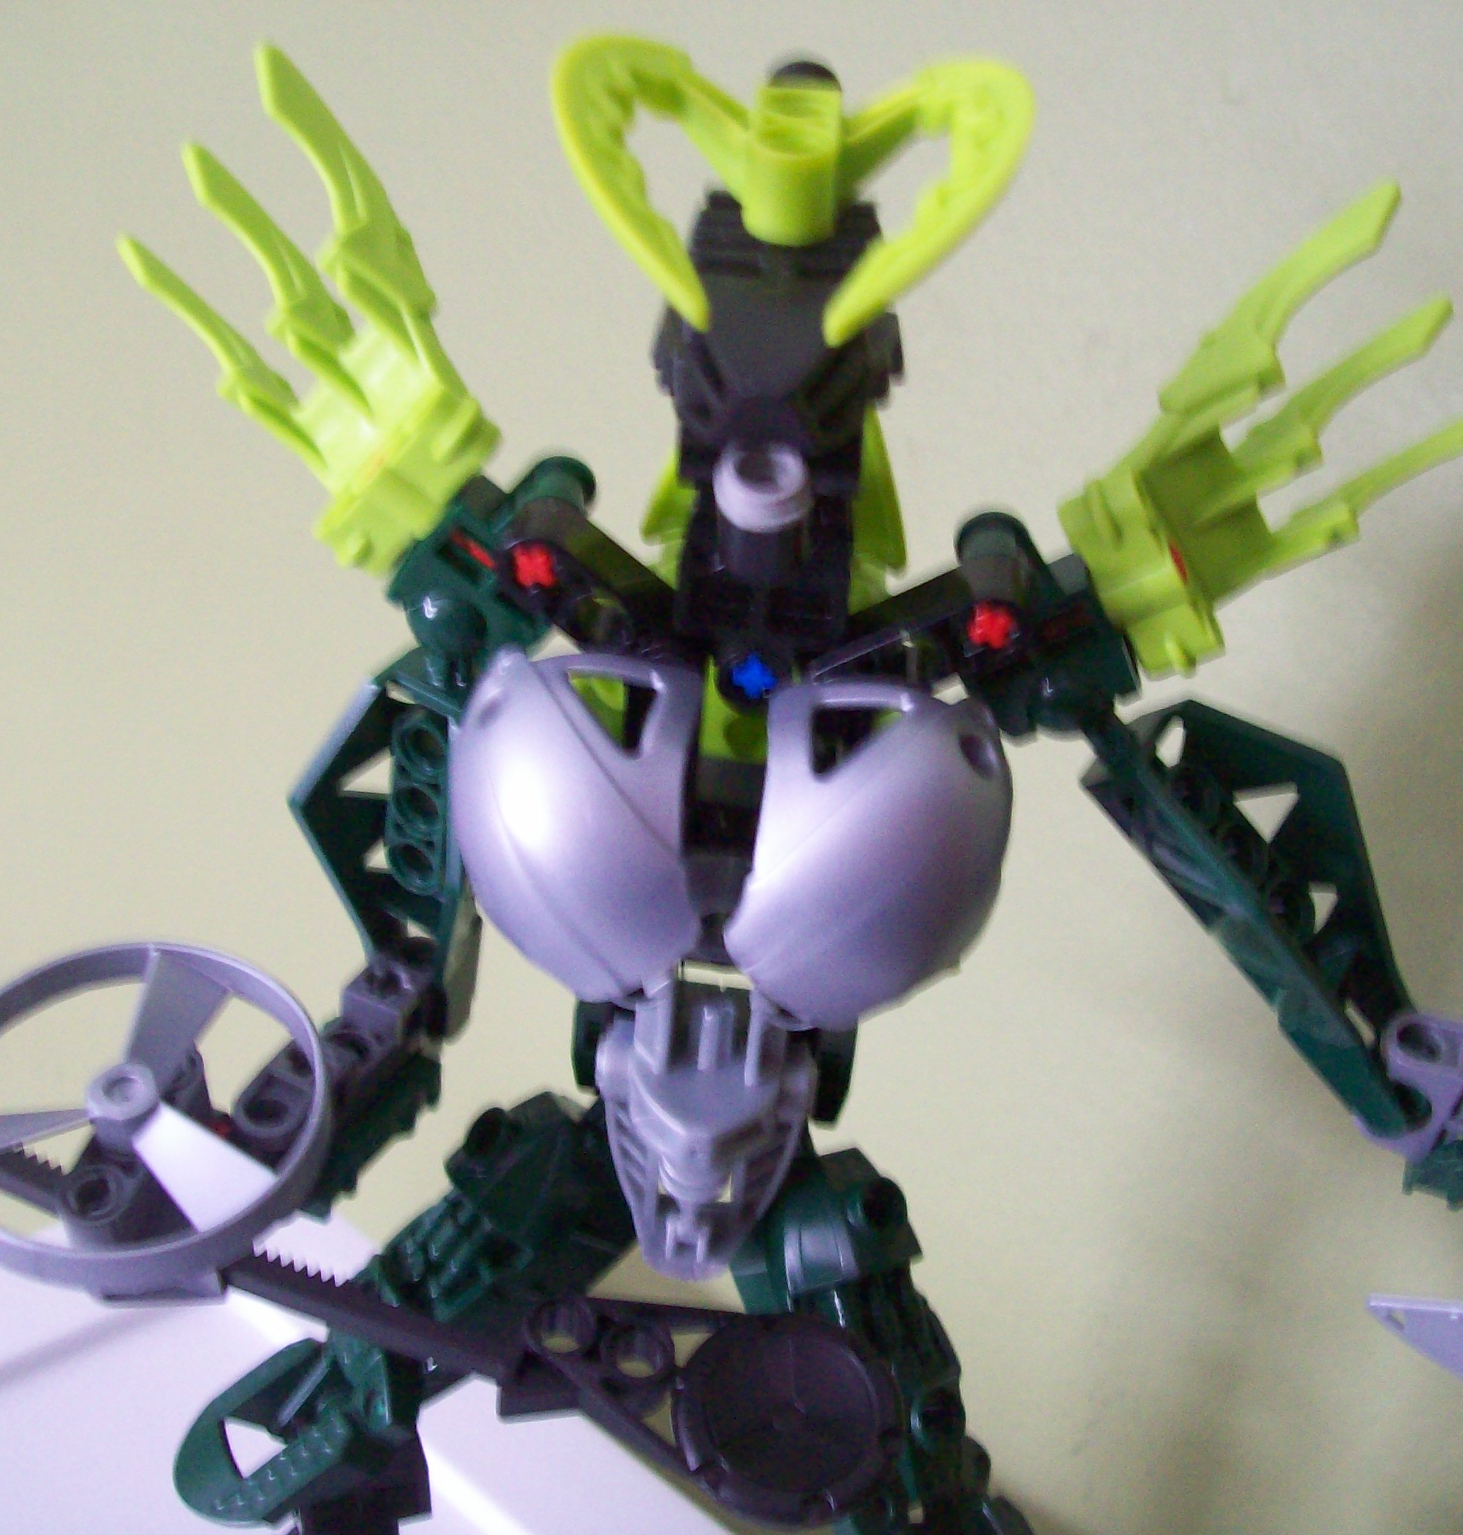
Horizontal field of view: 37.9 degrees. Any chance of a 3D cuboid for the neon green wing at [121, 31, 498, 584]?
[{"bbox_3d":[-0.045,-0.050,0.245,0.028,0.057,0.020,-27,15,14],"label":"neon green wing"}]

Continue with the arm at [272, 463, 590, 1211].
[{"bbox_3d":[-0.036,0.006,0.255,0.036,0.082,0.048,6,20,3],"label":"arm"}]

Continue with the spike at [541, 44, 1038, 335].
[{"bbox_3d":[0.006,-0.057,0.215,0.046,0.030,0.020,6,20,3],"label":"spike"}]

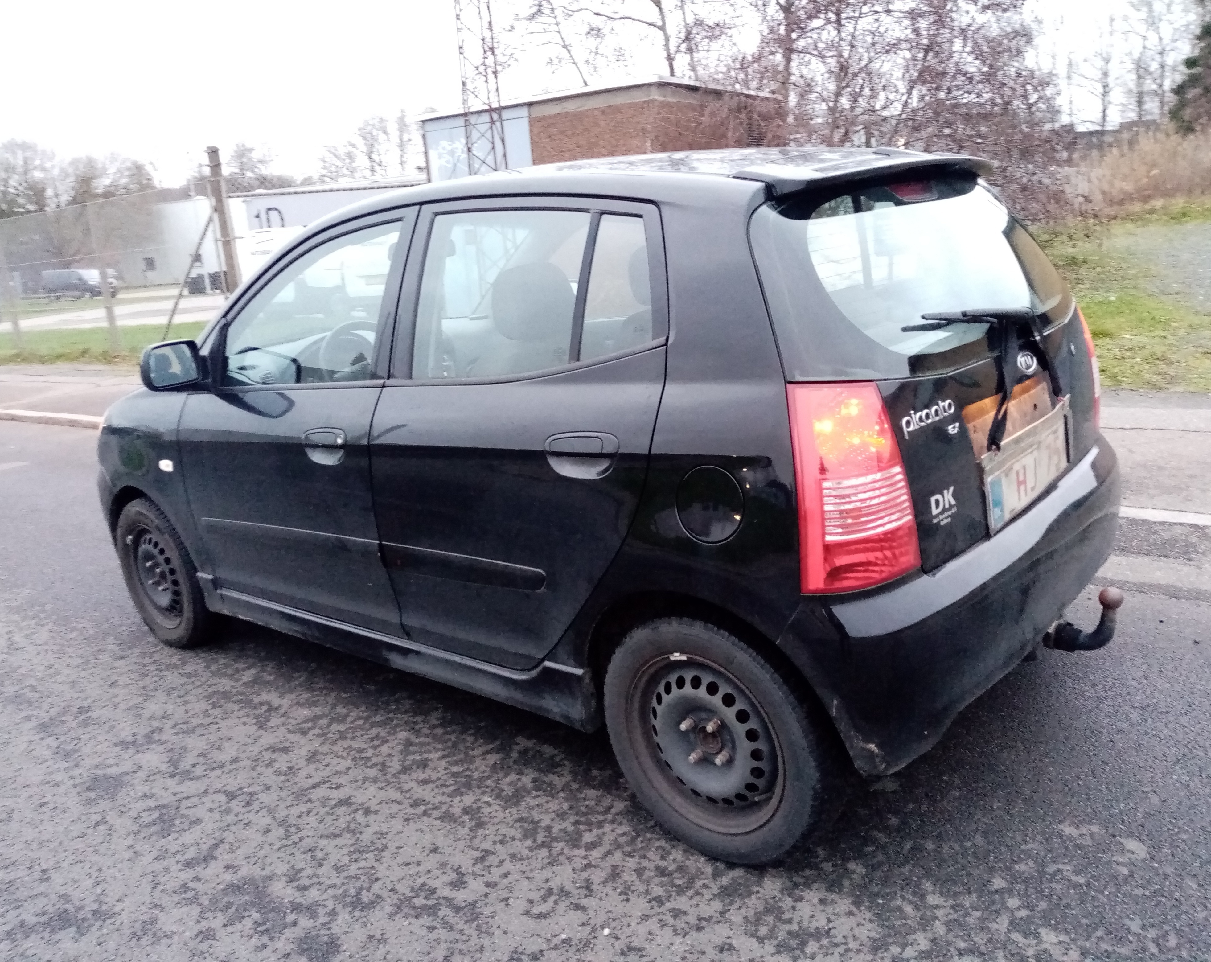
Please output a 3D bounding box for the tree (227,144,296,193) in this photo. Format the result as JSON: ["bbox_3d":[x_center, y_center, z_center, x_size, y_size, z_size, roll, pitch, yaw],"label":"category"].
[{"bbox_3d":[-28.306,-21.440,81.498,6.500,13.500,6.500,-9,13,-17],"label":"tree"}]

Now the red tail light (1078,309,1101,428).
[{"bbox_3d":[1.295,-0.313,2.690,0.200,0.380,0.165,6,18,40],"label":"red tail light"}]

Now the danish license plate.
[{"bbox_3d":[0.944,-0.042,2.122,0.025,0.160,0.545,-4,11,42],"label":"danish license plate"}]

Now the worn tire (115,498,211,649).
[{"bbox_3d":[-1.568,0.331,3.537,0.550,0.550,0.165,6,18,40],"label":"worn tire"}]

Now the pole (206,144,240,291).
[{"bbox_3d":[-5.074,-3.049,13.023,0.180,2.800,0.180,6,17,40],"label":"pole"}]

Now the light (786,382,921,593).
[{"bbox_3d":[0.438,0.011,1.713,0.200,0.380,0.165,6,18,40],"label":"light"}]

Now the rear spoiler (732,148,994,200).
[{"bbox_3d":[0.648,-0.712,2.206,0.200,0.095,1.090,6,18,40],"label":"rear spoiler"}]

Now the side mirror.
[{"bbox_3d":[-1.260,-0.333,2.790,0.110,0.132,0.178,4,16,34],"label":"side mirror"}]

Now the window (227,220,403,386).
[{"bbox_3d":[-0.842,-0.470,2.655,0.840,0.425,0.045,6,3,40],"label":"window"}]

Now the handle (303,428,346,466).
[{"bbox_3d":[-0.760,-0.098,2.605,0.190,0.100,0.050,6,17,40],"label":"handle"}]

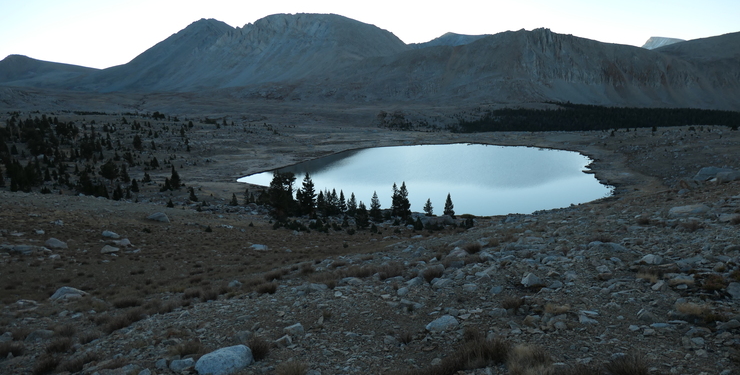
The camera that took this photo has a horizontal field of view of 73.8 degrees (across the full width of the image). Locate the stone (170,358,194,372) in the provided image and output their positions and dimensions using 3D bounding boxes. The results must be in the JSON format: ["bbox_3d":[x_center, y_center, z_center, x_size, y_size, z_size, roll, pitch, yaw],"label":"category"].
[{"bbox_3d":[-1.835,1.723,4.800,0.260,0.125,0.190,-4,11,-22],"label":"stone"}]

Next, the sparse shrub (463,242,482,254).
[{"bbox_3d":[2.494,1.460,12.000,0.480,0.280,0.420,0,11,0],"label":"sparse shrub"}]

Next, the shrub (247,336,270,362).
[{"bbox_3d":[-1.090,1.567,4.800,0.260,0.250,0.260,-2,11,-14],"label":"shrub"}]

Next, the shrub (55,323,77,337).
[{"bbox_3d":[-5.635,2.646,9.127,0.395,0.223,0.346,0,11,0],"label":"shrub"}]

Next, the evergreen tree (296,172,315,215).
[{"bbox_3d":[-13.905,1.314,108.000,4.248,8.855,3.942,0,11,0],"label":"evergreen tree"}]

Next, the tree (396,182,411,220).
[{"bbox_3d":[7.472,2.899,110.000,3.200,8.600,3.000,0,11,0],"label":"tree"}]

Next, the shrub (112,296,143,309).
[{"bbox_3d":[-4.524,2.145,9.200,0.560,0.250,0.470,-5,12,-27],"label":"shrub"}]

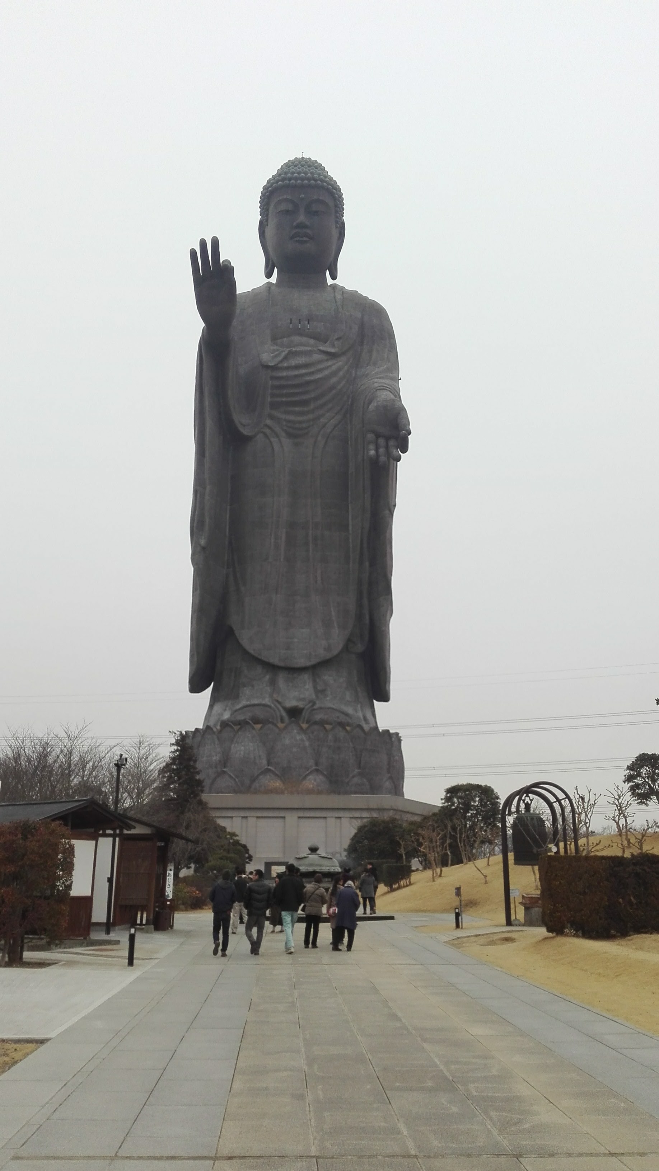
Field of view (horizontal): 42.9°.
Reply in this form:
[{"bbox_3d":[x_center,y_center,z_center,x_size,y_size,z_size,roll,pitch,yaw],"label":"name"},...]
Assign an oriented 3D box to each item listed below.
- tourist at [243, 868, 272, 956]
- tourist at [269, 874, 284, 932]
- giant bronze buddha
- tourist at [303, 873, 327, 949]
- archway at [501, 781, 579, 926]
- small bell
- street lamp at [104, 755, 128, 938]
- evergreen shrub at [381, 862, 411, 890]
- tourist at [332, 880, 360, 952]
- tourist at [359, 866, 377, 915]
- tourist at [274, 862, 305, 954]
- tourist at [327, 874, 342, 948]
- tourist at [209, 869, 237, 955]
[{"bbox_3d":[-1.511,6.849,17.620,0.550,1.672,0.460,1,-19,-3],"label":"tourist"},{"bbox_3d":[-1.465,8.995,23.763,0.460,1.563,0.460,2,-19,-7],"label":"tourist"},{"bbox_3d":[-5.500,-23.324,127.454,32.000,110.000,30.000,1,-19,-3],"label":"giant bronze buddha"},{"bbox_3d":[-0.339,7.425,19.188,0.560,1.600,0.420,-2,-19,5],"label":"tourist"},{"bbox_3d":[6.930,8.819,27.633,2.000,4.430,2.000,0,-19,0],"label":"archway"},{"bbox_3d":[6.871,8.446,28.607,1.200,2.130,1.200,0,-19,0],"label":"small bell"},{"bbox_3d":[-5.962,7.193,23.663,0.400,4.950,0.320,3,-19,-9],"label":"street lamp"},{"bbox_3d":[3.470,14.975,42.966,1.500,1.400,1.200,3,-19,-8],"label":"evergreen shrub"},{"bbox_3d":[0.396,7.228,18.372,0.520,1.439,0.420,-3,-19,8],"label":"tourist"},{"bbox_3d":[1.411,11.166,30.607,0.520,1.584,0.340,0,-19,0],"label":"tourist"},{"bbox_3d":[-0.820,6.872,17.886,0.540,1.800,0.480,1,-19,-3],"label":"tourist"},{"bbox_3d":[0.173,7.642,19.791,0.500,1.580,0.400,-9,-21,24],"label":"tourist"},{"bbox_3d":[-2.214,6.783,17.398,0.540,1.654,0.480,1,-19,-3],"label":"tourist"}]

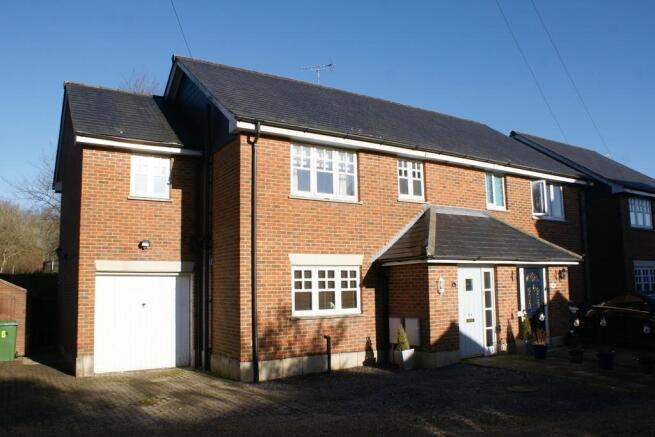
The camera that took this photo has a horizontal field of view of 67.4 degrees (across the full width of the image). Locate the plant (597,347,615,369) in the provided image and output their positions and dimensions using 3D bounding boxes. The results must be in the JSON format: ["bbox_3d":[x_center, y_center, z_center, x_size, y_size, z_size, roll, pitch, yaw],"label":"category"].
[{"bbox_3d":[5.312,2.655,9.431,0.320,0.445,0.320,4,-9,-32],"label":"plant"}]

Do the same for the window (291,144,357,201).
[{"bbox_3d":[-0.074,-0.967,10.871,1.718,1.148,0.134,4,-9,-32],"label":"window"}]

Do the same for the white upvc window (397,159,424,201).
[{"bbox_3d":[2.025,-0.930,12.217,0.845,0.961,0.134,4,-9,-32],"label":"white upvc window"}]

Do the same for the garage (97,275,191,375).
[{"bbox_3d":[-4.001,2.221,10.717,1.994,2.065,0.311,4,-9,-32],"label":"garage"}]

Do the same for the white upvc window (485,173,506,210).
[{"bbox_3d":[4.694,-0.742,13.905,0.765,1.006,0.134,4,-9,-32],"label":"white upvc window"}]

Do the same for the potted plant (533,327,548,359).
[{"bbox_3d":[4.629,2.726,10.742,0.320,0.659,0.320,4,-9,-32],"label":"potted plant"}]

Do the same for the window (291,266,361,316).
[{"bbox_3d":[-0.023,1.549,10.520,1.727,1.032,0.134,4,-9,-32],"label":"window"}]

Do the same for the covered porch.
[{"bbox_3d":[3.963,1.458,12.117,5.554,3.649,1.469,4,-9,-32],"label":"covered porch"}]

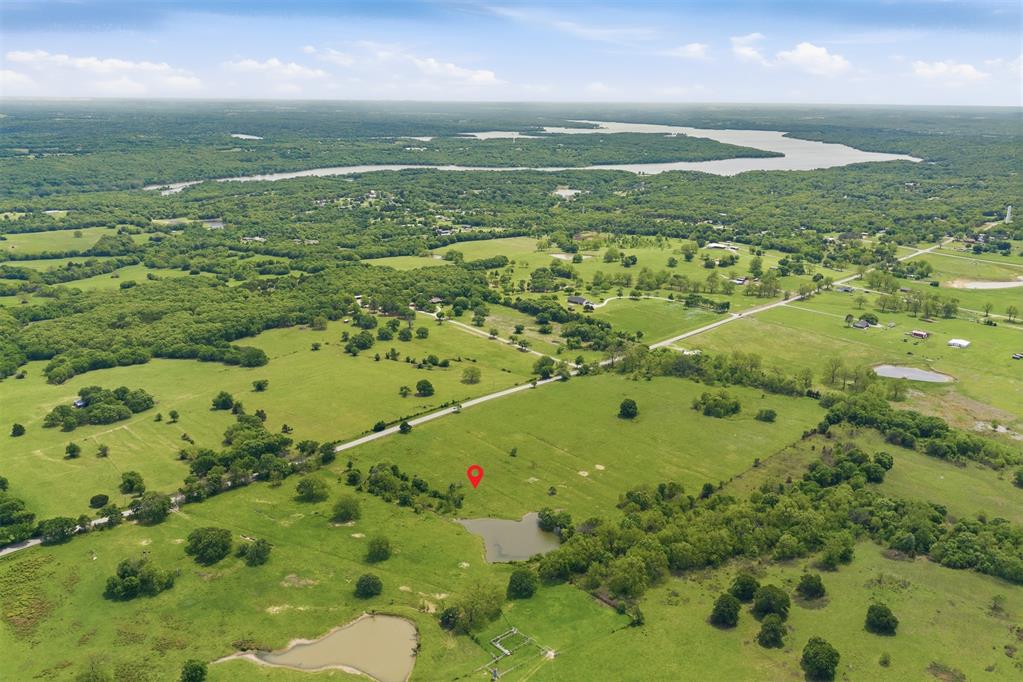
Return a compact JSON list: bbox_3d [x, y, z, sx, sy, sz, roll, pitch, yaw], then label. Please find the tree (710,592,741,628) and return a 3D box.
[{"bbox_3d":[84.154,104.244,310.048,10.770,10.500,10.770,0,17,0],"label":"tree"}]

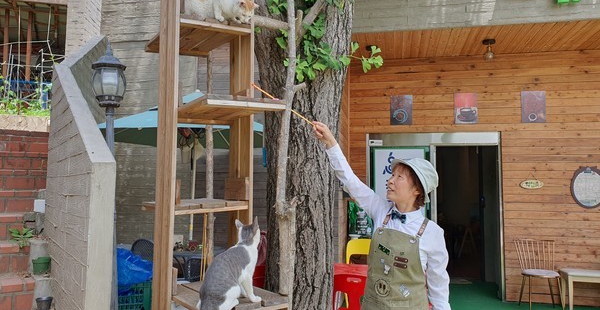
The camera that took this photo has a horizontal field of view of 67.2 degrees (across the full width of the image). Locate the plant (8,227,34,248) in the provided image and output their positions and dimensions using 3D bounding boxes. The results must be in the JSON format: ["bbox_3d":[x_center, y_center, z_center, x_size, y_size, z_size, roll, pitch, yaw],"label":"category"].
[{"bbox_3d":[-1.888,0.566,3.060,0.165,0.135,0.160,4,-6,-34],"label":"plant"}]

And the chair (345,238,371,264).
[{"bbox_3d":[0.782,1.474,5.467,0.460,0.810,0.510,0,-5,9],"label":"chair"}]

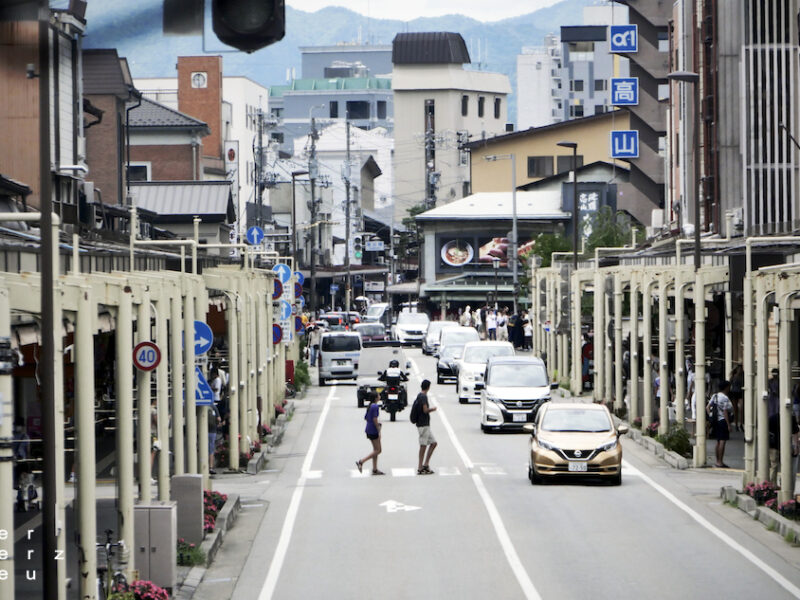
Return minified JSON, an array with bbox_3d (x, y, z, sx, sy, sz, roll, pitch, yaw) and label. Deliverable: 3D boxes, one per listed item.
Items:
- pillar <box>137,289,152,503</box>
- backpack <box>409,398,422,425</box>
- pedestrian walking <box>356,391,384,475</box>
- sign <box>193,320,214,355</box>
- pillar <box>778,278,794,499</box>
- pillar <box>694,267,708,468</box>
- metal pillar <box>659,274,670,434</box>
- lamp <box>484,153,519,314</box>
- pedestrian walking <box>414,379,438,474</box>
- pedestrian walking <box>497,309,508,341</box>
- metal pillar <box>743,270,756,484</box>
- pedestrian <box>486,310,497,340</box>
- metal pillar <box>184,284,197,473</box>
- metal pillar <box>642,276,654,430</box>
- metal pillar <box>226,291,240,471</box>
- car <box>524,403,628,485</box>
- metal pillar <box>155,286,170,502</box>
[{"bbox_3d":[-3.348,1.642,69.500,0.170,3.580,0.170,0,0,0],"label":"pillar"},{"bbox_3d":[0.323,2.211,104.500,0.230,0.460,0.310,-1,0,0],"label":"backpack"},{"bbox_3d":[-0.585,2.634,104.500,0.540,1.630,0.440,-1,0,0],"label":"pedestrian walking"},{"bbox_3d":[-3.485,0.661,90.500,0.590,0.590,0.050,0,0,6],"label":"sign"},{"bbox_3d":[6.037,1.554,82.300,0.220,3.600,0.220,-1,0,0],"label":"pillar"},{"bbox_3d":[5.937,1.352,104.000,0.210,3.870,0.210,0,0,0],"label":"pillar"},{"bbox_3d":[5.878,1.288,117.000,0.220,3.680,0.220,-1,0,0],"label":"metal pillar"},{"bbox_3d":[5.047,-2.387,262.000,1.700,9.900,0.300,0,0,0],"label":"lamp"},{"bbox_3d":[0.479,2.434,101.000,0.500,1.800,0.500,0,0,0],"label":"pedestrian walking"},{"bbox_3d":[4.789,1.223,245.000,0.500,1.730,0.380,-1,0,-3],"label":"pedestrian walking"},{"bbox_3d":[6.011,1.348,90.500,0.200,3.710,0.180,-1,0,0],"label":"metal pillar"},{"bbox_3d":[4.463,1.317,257.000,0.500,1.720,0.330,0,0,0],"label":"pedestrian"},{"bbox_3d":[-3.324,1.538,84.000,0.145,3.539,0.145,-1,0,0],"label":"metal pillar"},{"bbox_3d":[6.037,1.300,128.000,0.220,3.750,0.220,0,0,0],"label":"metal pillar"},{"bbox_3d":[-3.270,1.561,103.800,0.160,3.575,0.160,-1,0,0],"label":"metal pillar"},{"bbox_3d":[3.260,2.675,99.000,1.730,1.520,4.100,0,0,0],"label":"car"},{"bbox_3d":[-3.276,1.642,73.000,0.200,3.600,0.200,-1,0,0],"label":"metal pillar"}]

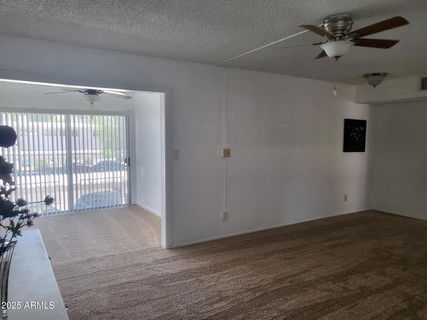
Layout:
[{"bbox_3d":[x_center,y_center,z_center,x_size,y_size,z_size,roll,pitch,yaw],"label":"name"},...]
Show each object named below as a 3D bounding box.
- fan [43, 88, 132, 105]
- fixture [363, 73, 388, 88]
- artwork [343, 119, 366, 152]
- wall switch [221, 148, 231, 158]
[{"bbox_3d":[-1.856,-1.090,4.886,1.300,0.460,1.300,-2,5,-31],"label":"fan"},{"bbox_3d":[2.491,-1.228,4.955,0.340,0.200,0.340,-2,5,-31],"label":"fixture"},{"bbox_3d":[2.659,-0.458,6.022,0.630,0.605,0.028,-2,5,-31],"label":"artwork"},{"bbox_3d":[0.184,-0.093,4.514,0.116,0.118,0.050,-2,4,-31],"label":"wall switch"}]

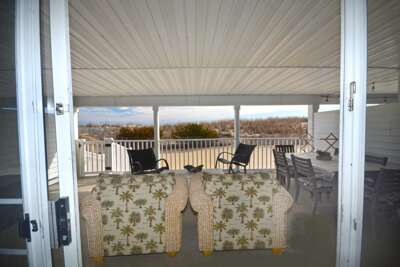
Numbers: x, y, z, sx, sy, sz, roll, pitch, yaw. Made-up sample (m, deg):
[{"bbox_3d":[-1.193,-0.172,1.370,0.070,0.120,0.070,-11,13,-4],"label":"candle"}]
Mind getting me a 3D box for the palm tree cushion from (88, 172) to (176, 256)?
[{"bbox_3d":[-0.665,0.834,1.790,0.800,0.790,0.180,-1,2,-8],"label":"palm tree cushion"}]

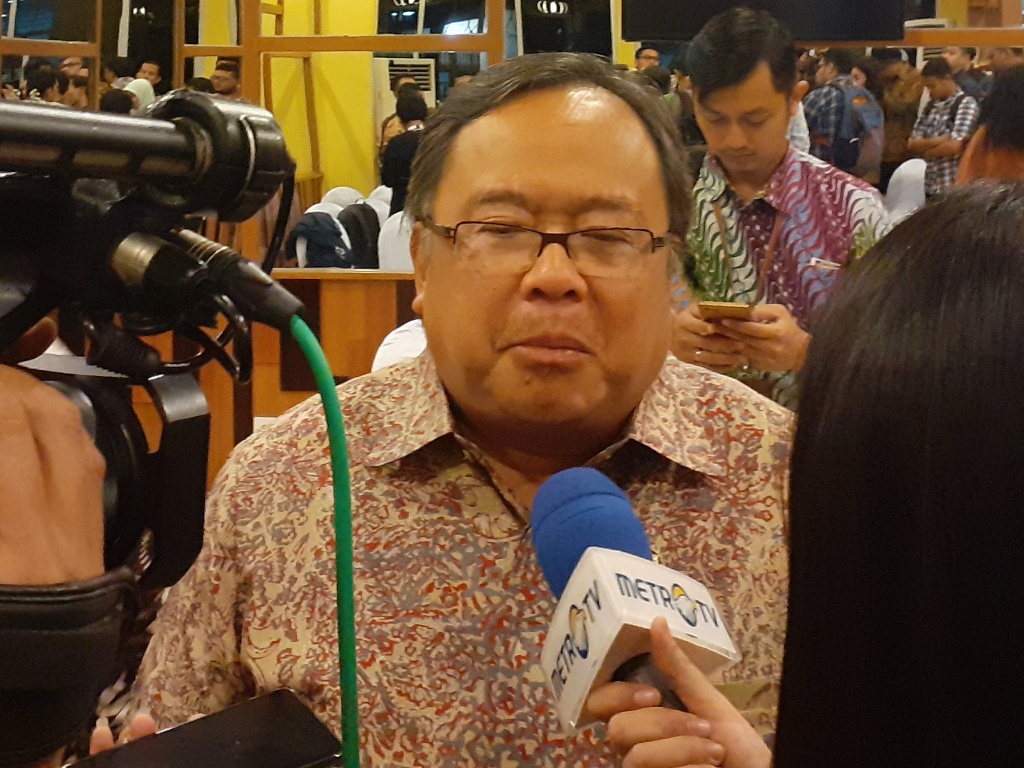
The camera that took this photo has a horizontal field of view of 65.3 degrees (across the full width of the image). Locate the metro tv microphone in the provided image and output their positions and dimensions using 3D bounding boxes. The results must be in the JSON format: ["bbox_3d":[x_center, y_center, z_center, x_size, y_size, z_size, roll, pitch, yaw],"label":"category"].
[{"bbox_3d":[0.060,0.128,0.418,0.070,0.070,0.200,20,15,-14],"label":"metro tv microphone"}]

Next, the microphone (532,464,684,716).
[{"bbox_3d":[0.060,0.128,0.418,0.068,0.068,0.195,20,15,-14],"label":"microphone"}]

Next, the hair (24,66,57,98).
[{"bbox_3d":[-3.070,-1.956,5.200,0.220,0.210,0.190,-5,15,-18],"label":"hair"}]

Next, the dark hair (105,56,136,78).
[{"bbox_3d":[-2.598,-2.094,5.300,0.210,0.170,0.190,-9,17,-30],"label":"dark hair"}]

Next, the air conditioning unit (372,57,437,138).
[{"bbox_3d":[-1.010,-2.195,7.725,0.530,1.800,0.360,-8,16,-27],"label":"air conditioning unit"}]

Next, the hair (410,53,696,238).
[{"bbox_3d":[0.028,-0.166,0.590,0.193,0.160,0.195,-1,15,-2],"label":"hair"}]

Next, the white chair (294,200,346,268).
[{"bbox_3d":[-1.091,-0.573,4.643,0.430,0.930,0.500,-1,15,-6],"label":"white chair"}]

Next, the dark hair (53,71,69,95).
[{"bbox_3d":[-3.039,-2.032,5.400,0.200,0.220,0.180,11,18,37],"label":"dark hair"}]

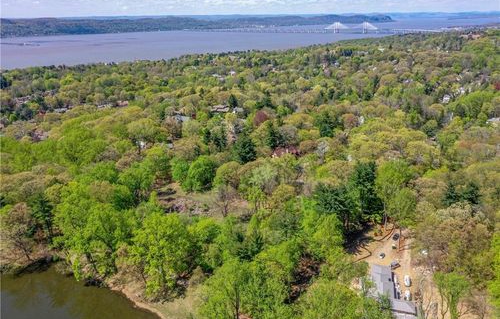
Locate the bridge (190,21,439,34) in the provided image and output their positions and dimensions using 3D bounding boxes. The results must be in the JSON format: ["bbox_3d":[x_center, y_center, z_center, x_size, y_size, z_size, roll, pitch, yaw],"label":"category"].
[{"bbox_3d":[520.189,-1762.840,5148.491,4300.000,128.000,80.000,17,26,39],"label":"bridge"}]

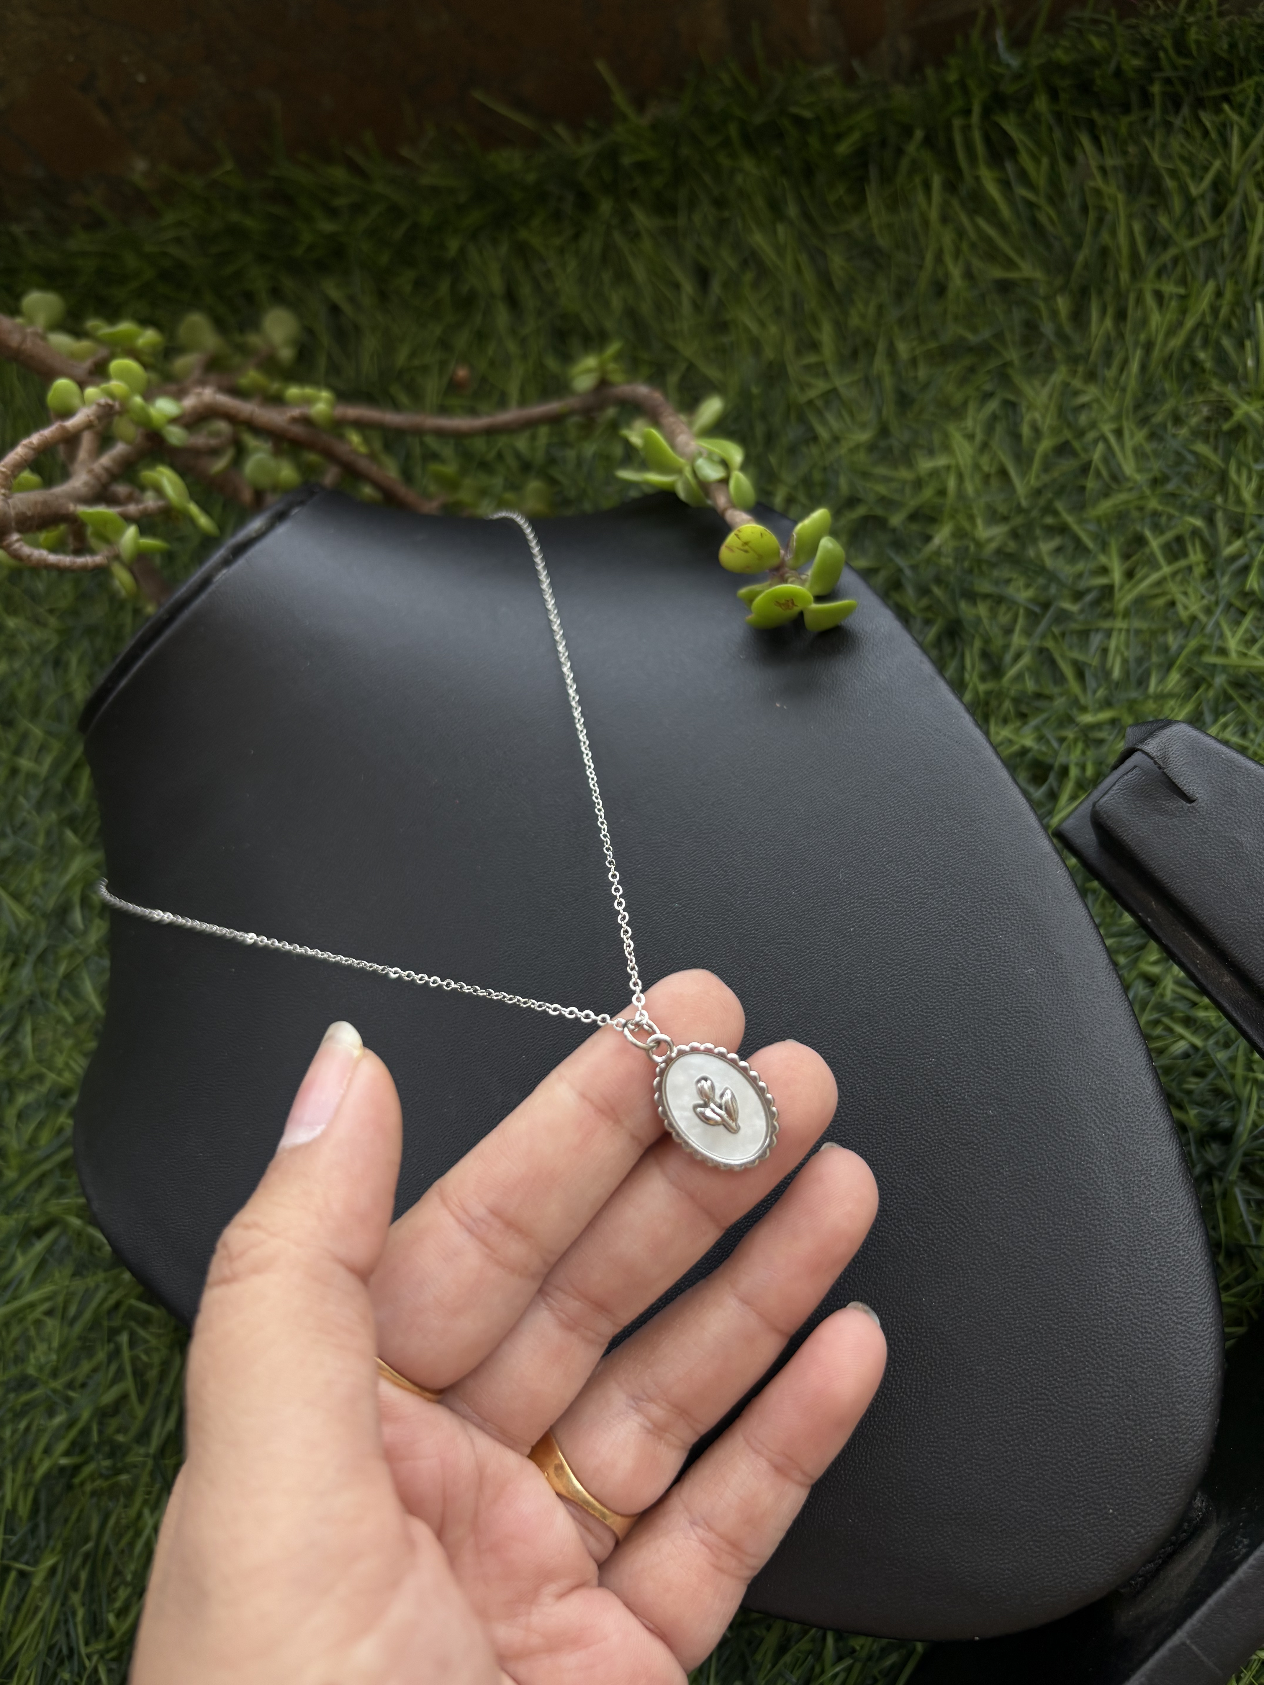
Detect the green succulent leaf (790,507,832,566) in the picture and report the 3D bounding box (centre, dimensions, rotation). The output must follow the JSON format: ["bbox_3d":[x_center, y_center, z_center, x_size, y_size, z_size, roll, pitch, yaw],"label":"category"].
[{"bbox_3d":[0.034,-0.058,0.240,0.004,0.007,0.011,29,85,50],"label":"green succulent leaf"}]

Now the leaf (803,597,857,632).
[{"bbox_3d":[0.037,-0.043,0.238,0.010,0.006,0.004,-20,25,1],"label":"leaf"}]

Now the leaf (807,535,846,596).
[{"bbox_3d":[0.037,-0.052,0.238,0.004,0.007,0.011,22,90,57],"label":"leaf"}]

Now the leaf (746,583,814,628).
[{"bbox_3d":[0.028,-0.044,0.236,0.012,0.004,0.008,-19,58,2],"label":"leaf"}]

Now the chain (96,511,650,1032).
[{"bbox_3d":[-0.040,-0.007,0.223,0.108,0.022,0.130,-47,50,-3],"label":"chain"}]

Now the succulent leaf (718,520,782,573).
[{"bbox_3d":[0.022,-0.055,0.237,0.011,0.004,0.009,7,73,8],"label":"succulent leaf"}]

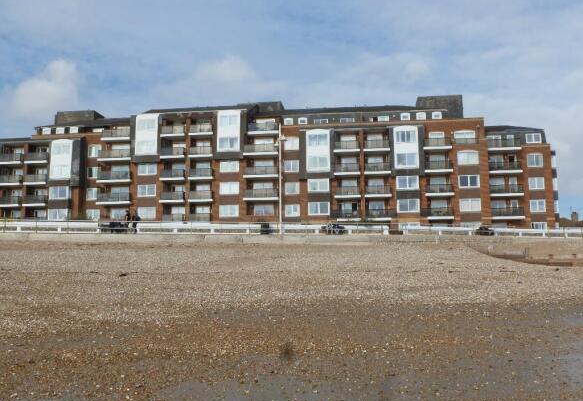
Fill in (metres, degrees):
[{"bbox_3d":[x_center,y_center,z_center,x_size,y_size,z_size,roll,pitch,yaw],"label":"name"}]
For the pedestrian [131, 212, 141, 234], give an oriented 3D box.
[{"bbox_3d":[-11.658,1.719,45.300,0.600,1.670,0.520,1,-8,-10],"label":"pedestrian"}]

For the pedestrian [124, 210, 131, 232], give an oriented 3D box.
[{"bbox_3d":[-12.255,1.622,45.300,0.450,1.720,0.500,1,-8,-10],"label":"pedestrian"}]

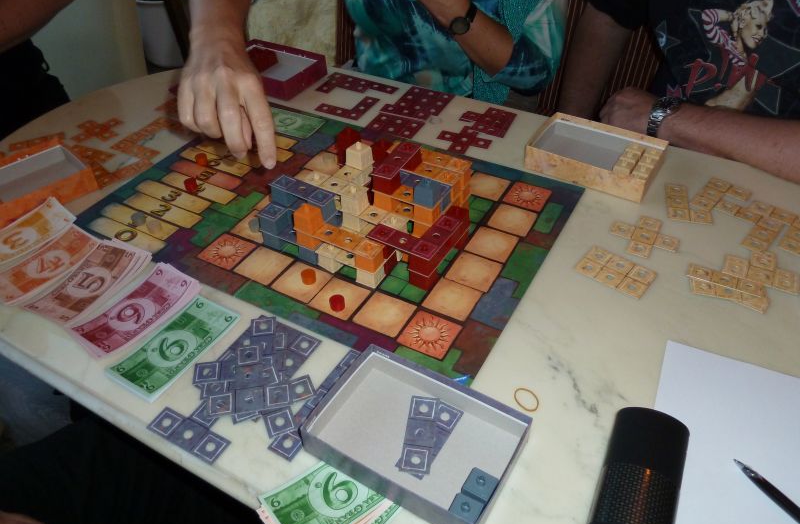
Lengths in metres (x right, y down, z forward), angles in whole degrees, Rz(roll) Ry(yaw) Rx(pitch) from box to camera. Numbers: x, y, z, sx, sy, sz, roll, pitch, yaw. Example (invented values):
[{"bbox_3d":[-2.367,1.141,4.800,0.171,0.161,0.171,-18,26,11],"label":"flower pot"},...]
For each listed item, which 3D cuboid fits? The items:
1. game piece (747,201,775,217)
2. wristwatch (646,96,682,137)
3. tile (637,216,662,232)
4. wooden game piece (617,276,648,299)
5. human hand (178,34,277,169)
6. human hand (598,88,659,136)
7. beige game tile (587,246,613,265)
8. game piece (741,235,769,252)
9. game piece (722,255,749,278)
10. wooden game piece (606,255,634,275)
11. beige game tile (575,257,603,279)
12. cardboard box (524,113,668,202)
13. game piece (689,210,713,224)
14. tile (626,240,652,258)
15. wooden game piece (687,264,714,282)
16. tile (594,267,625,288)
[{"bbox_3d":[0.424,-0.061,0.733,0.024,0.002,0.024,25,48,27],"label":"game piece"},{"bbox_3d":[0.361,-0.194,0.855,0.039,0.050,0.062,25,48,27],"label":"wristwatch"},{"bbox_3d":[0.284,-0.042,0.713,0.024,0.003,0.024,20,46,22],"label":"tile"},{"bbox_3d":[0.240,0.026,0.642,0.024,0.002,0.024,27,49,29],"label":"wooden game piece"},{"bbox_3d":[-0.191,-0.177,0.677,0.091,0.054,0.184,-18,70,1],"label":"human hand"},{"bbox_3d":[0.309,-0.202,0.844,0.090,0.070,0.075,30,50,30],"label":"human hand"},{"bbox_3d":[0.215,-0.006,0.674,0.024,0.003,0.024,26,49,28],"label":"beige game tile"},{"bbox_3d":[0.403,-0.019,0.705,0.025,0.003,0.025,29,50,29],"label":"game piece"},{"bbox_3d":[0.353,0.006,0.655,0.024,0.002,0.024,17,45,20],"label":"game piece"},{"bbox_3d":[0.235,0.005,0.667,0.024,0.002,0.024,28,49,29],"label":"wooden game piece"},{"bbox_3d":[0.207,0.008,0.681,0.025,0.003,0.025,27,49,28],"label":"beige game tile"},{"bbox_3d":[0.251,-0.136,0.798,0.150,0.031,0.100,22,47,24],"label":"cardboard box"},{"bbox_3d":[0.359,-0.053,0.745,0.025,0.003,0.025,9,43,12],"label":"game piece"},{"bbox_3d":[0.264,-0.013,0.686,0.024,0.002,0.024,18,45,21],"label":"tile"},{"bbox_3d":[0.311,0.012,0.648,0.024,0.003,0.024,17,35,19],"label":"wooden game piece"},{"bbox_3d":[0.221,0.017,0.654,0.024,0.002,0.024,28,49,29],"label":"tile"}]

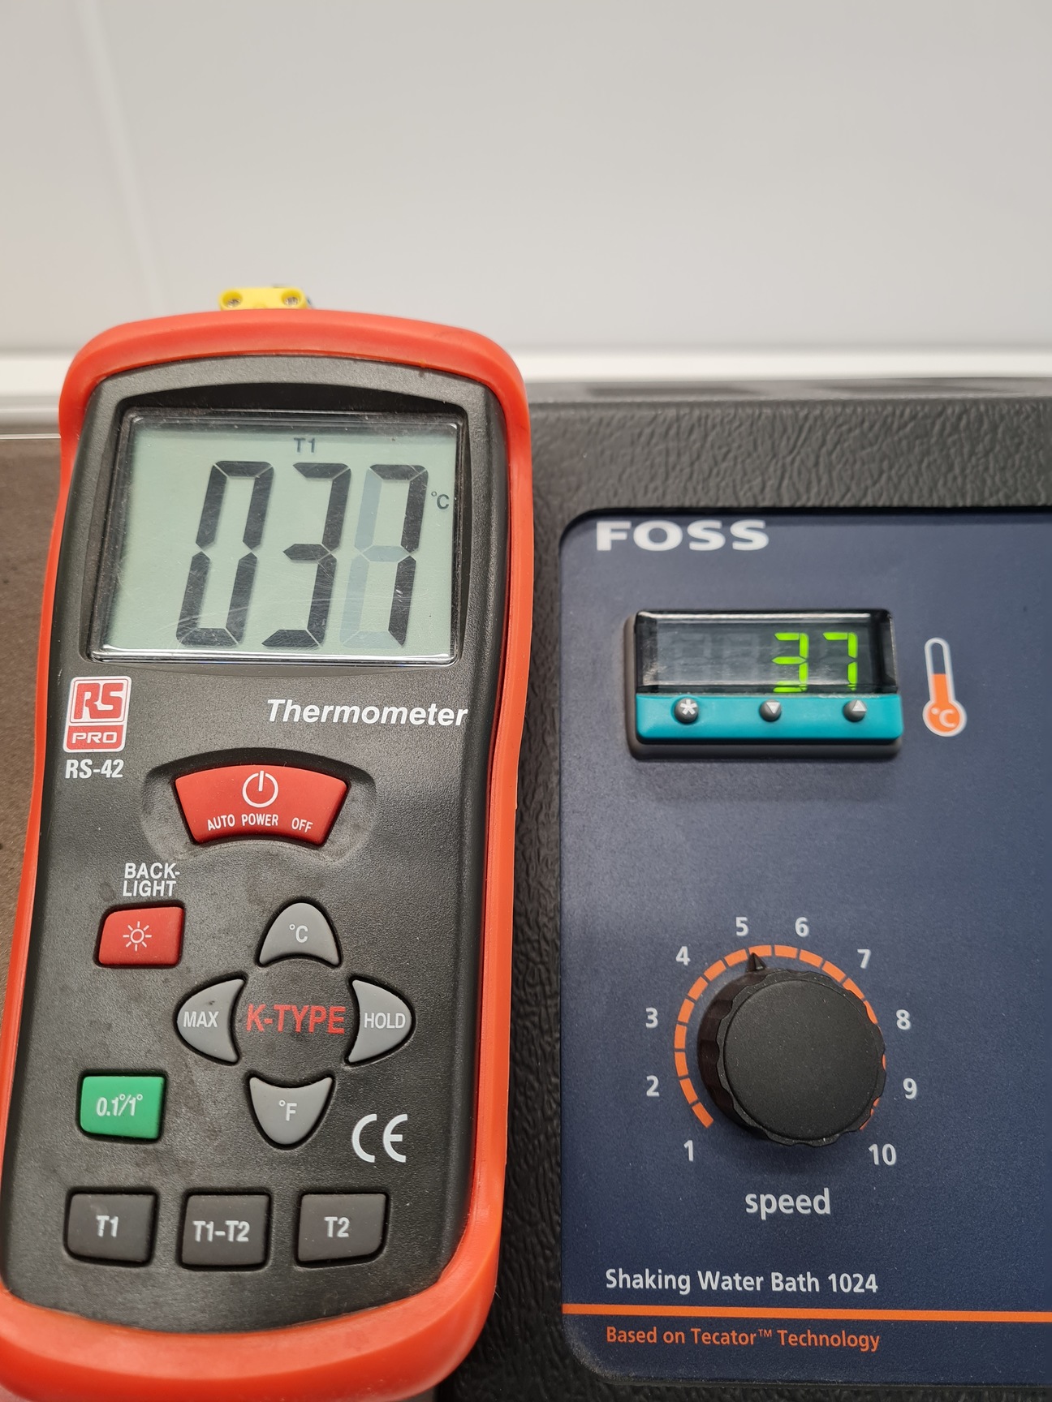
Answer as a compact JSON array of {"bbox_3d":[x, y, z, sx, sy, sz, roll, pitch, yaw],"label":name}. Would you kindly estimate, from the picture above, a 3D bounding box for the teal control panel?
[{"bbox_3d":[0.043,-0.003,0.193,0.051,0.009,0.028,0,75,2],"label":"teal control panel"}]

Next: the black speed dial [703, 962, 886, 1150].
[{"bbox_3d":[0.043,0.058,0.172,0.026,0.019,0.027,0,75,2],"label":"black speed dial"}]

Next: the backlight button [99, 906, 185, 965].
[{"bbox_3d":[-0.052,0.032,0.144,0.011,0.003,0.008,0,75,0],"label":"backlight button"}]

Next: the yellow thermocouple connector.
[{"bbox_3d":[-0.046,-0.062,0.186,0.016,0.008,0.019,0,75,0],"label":"yellow thermocouple connector"}]

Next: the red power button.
[{"bbox_3d":[-0.037,0.015,0.149,0.024,0.003,0.011,0,75,0],"label":"red power button"}]

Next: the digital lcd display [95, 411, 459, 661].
[{"bbox_3d":[-0.037,-0.026,0.162,0.054,0.004,0.042,0,75,0],"label":"digital lcd display"}]

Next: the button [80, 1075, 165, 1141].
[{"bbox_3d":[-0.053,0.053,0.138,0.011,0.003,0.008,0,75,0],"label":"button"}]

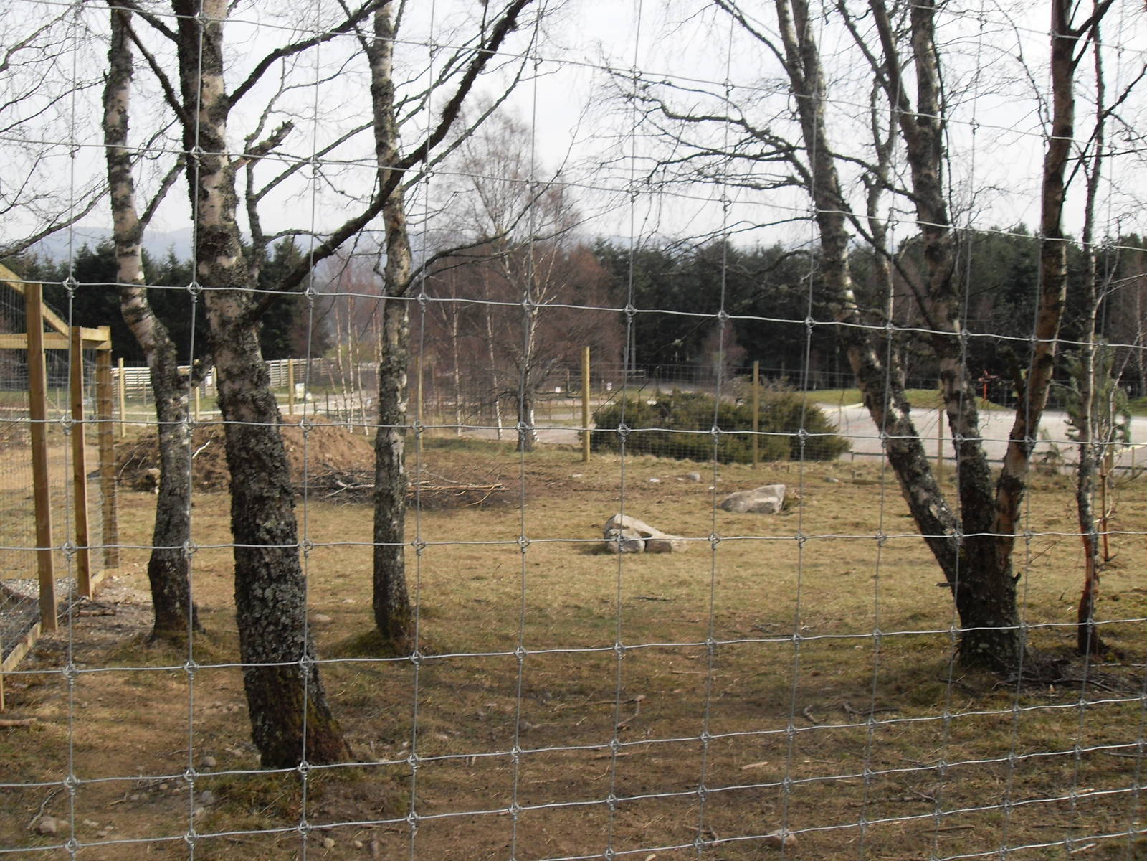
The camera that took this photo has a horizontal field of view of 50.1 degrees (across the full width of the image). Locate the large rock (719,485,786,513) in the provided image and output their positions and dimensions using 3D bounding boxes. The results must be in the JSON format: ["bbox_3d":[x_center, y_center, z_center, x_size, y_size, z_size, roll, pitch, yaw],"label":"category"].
[{"bbox_3d":[1.910,0.742,13.100,0.680,0.300,0.420,0,3,-6],"label":"large rock"}]

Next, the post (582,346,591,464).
[{"bbox_3d":[0.202,-0.406,19.247,0.118,1.788,0.118,0,3,0],"label":"post"}]

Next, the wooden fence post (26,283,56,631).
[{"bbox_3d":[-3.098,0.157,7.140,0.090,2.010,0.085,-2,4,-11],"label":"wooden fence post"}]

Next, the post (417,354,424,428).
[{"bbox_3d":[-2.797,-0.504,22.349,0.080,1.716,0.080,-1,3,0],"label":"post"}]

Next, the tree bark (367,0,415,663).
[{"bbox_3d":[-1.015,-0.555,6.793,0.250,3.563,0.230,0,3,0],"label":"tree bark"}]

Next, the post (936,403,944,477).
[{"bbox_3d":[5.908,-0.005,19.752,0.085,1.591,0.085,-1,3,0],"label":"post"}]

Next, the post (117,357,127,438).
[{"bbox_3d":[-9.660,-0.699,26.249,0.095,1.689,0.095,-1,3,0],"label":"post"}]

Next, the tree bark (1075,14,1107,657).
[{"bbox_3d":[2.847,-0.498,6.745,0.190,3.500,0.170,0,3,0],"label":"tree bark"}]

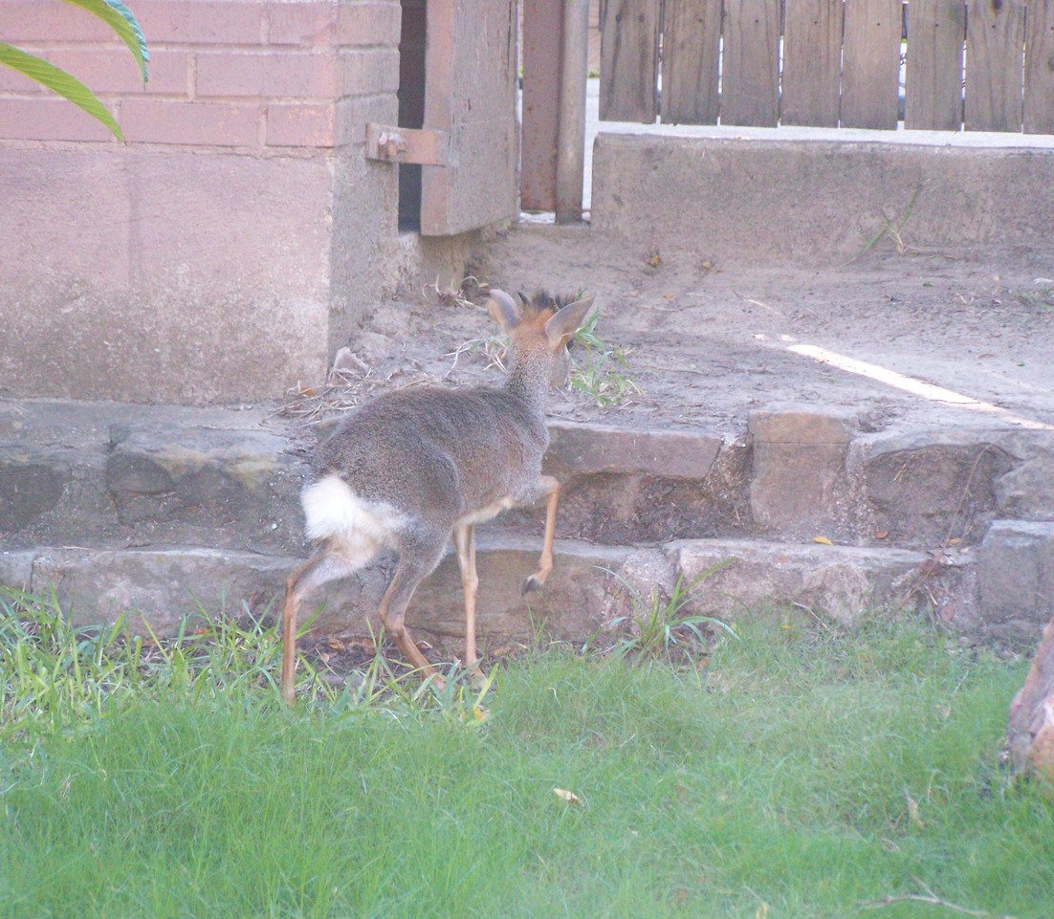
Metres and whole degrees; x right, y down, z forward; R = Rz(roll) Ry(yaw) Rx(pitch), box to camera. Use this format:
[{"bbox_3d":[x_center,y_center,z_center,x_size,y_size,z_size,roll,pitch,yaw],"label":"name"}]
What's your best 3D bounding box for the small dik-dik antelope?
[{"bbox_3d":[-0.107,0.047,6.950,0.180,0.485,0.470,7,8,40],"label":"small dik-dik antelope"}]

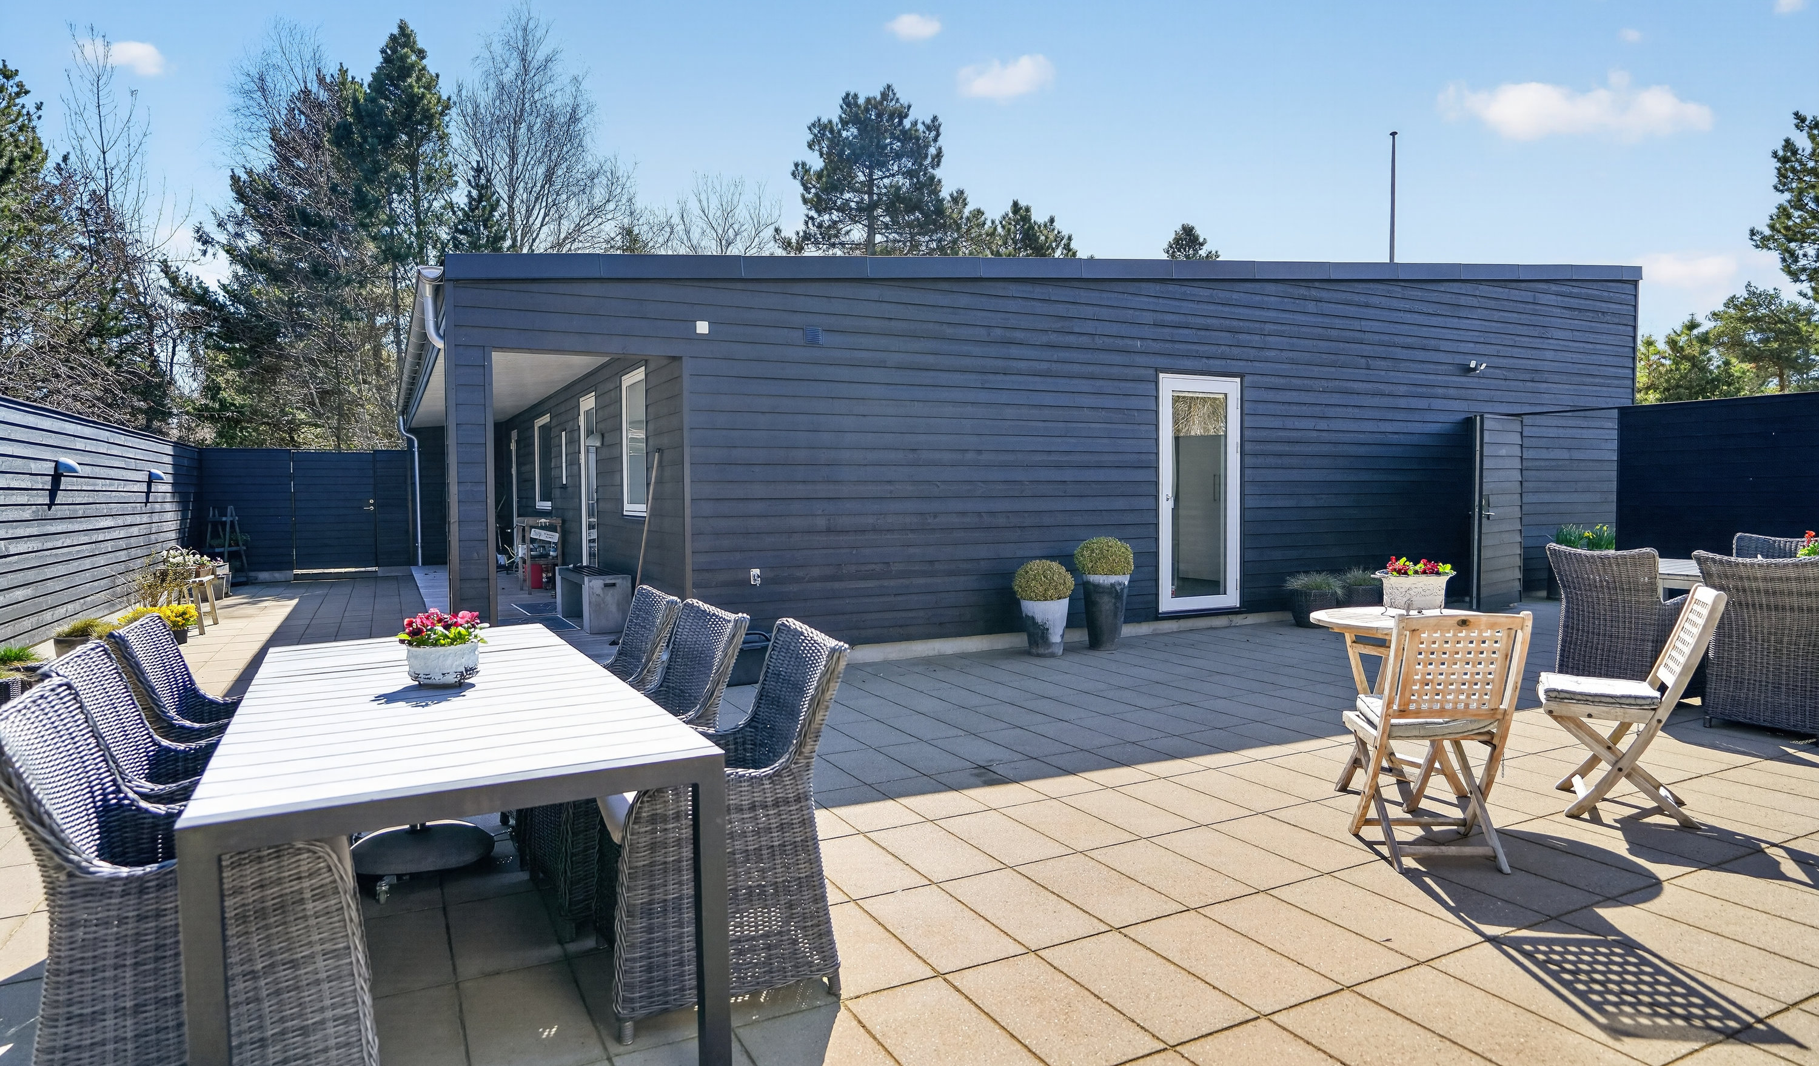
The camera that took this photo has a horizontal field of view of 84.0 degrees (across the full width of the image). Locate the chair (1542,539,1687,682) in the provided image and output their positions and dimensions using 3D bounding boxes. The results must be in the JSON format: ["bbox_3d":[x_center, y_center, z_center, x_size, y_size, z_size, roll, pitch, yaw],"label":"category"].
[{"bbox_3d":[4.279,0.537,6.013,0.670,0.920,0.620,-2,3,-27],"label":"chair"}]

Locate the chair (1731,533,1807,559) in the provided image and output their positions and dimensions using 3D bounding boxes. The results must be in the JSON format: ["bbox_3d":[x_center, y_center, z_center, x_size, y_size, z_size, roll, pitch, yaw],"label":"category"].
[{"bbox_3d":[5.758,0.496,6.785,0.660,0.920,0.620,-2,3,-27],"label":"chair"}]

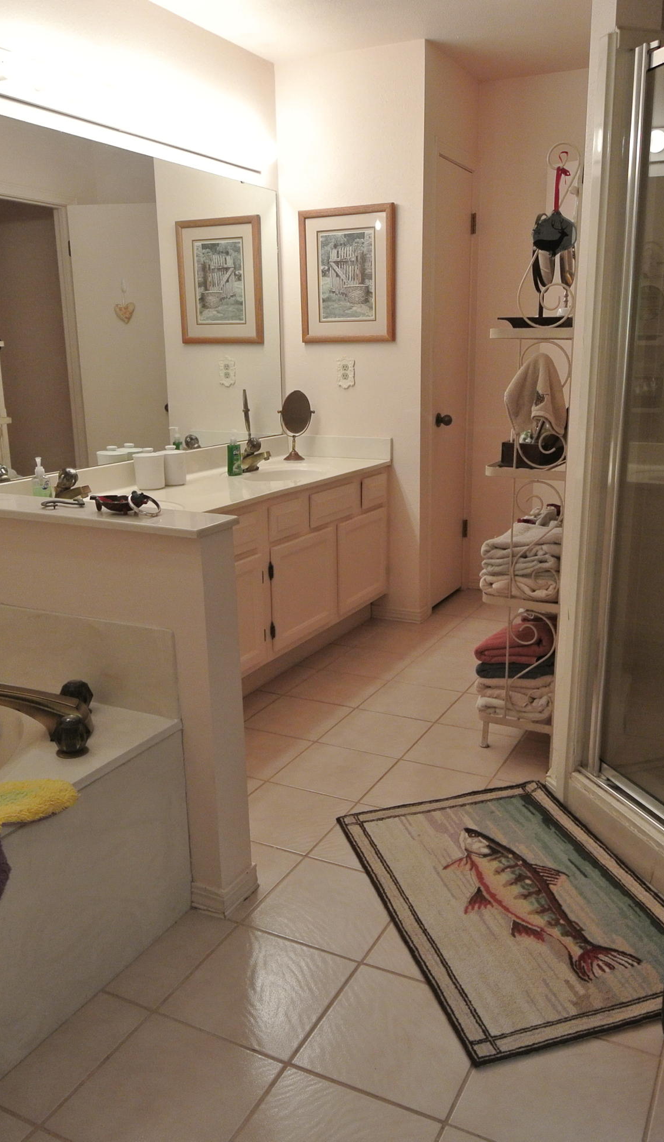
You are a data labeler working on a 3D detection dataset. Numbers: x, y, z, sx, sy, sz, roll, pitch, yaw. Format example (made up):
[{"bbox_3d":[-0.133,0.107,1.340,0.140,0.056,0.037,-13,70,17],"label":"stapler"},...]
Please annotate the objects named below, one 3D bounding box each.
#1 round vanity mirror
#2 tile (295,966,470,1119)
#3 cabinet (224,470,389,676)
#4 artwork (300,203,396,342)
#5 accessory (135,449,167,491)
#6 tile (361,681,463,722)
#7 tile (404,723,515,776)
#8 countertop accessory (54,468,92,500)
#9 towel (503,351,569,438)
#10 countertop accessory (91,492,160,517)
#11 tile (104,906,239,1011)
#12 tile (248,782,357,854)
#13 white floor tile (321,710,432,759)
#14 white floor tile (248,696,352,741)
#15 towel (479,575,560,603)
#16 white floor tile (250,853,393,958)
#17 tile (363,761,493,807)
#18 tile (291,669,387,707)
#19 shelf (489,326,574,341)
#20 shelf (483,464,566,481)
[{"bbox_3d":[-0.180,-0.688,4.008,0.182,0.319,0.100,-4,14,-12],"label":"round vanity mirror"},{"bbox_3d":[0.120,0.855,1.547,0.286,0.010,0.286,6,16,27],"label":"tile"},{"bbox_3d":[-0.458,0.069,3.264,0.532,0.688,2.087,6,15,27],"label":"cabinet"},{"bbox_3d":[0.067,-1.323,3.831,0.470,0.577,0.028,6,16,27],"label":"artwork"},{"bbox_3d":[-0.679,-0.374,3.170,0.116,0.132,0.116,-1,14,0],"label":"accessory"},{"bbox_3d":[0.280,0.475,3.070,0.286,0.010,0.286,6,16,27],"label":"tile"},{"bbox_3d":[0.414,0.576,2.752,0.296,0.010,0.296,6,15,27],"label":"tile"},{"bbox_3d":[-0.839,-0.268,2.732,0.130,0.135,0.070,6,15,27],"label":"countertop accessory"},{"bbox_3d":[0.570,-0.491,2.387,0.179,0.229,0.110,6,16,27],"label":"towel"},{"bbox_3d":[-0.455,-0.146,1.890,0.160,0.055,0.075,6,15,27],"label":"countertop accessory"},{"bbox_3d":[-0.331,0.823,1.824,0.130,0.010,0.296,6,15,27],"label":"tile"},{"bbox_3d":[-0.129,0.690,2.391,0.297,0.012,0.297,6,16,27],"label":"tile"},{"bbox_3d":[0.154,0.556,2.906,0.297,0.012,0.297,6,16,27],"label":"white floor tile"},{"bbox_3d":[-0.122,0.527,3.042,0.305,0.012,0.297,6,16,27],"label":"white floor tile"},{"bbox_3d":[0.649,0.017,2.741,0.239,0.072,0.359,6,15,27],"label":"towel"},{"bbox_3d":[-0.003,0.761,1.931,0.286,0.010,0.286,6,16,27],"label":"white floor tile"},{"bbox_3d":[0.268,0.633,2.434,0.286,0.010,0.286,6,16,27],"label":"tile"},{"bbox_3d":[0.015,0.462,3.290,0.305,0.012,0.297,6,16,27],"label":"tile"},{"bbox_3d":[0.727,-0.753,2.719,0.245,0.030,0.690,6,16,27],"label":"shelf"},{"bbox_3d":[0.732,-0.362,2.759,0.246,0.026,0.738,6,16,27],"label":"shelf"}]

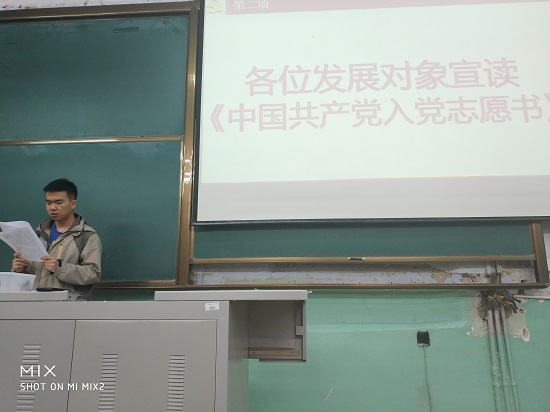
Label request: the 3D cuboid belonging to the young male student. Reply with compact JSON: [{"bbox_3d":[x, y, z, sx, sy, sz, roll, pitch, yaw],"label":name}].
[{"bbox_3d":[-1.150,0.667,2.606,0.540,1.720,0.460,-3,-15,13],"label":"young male student"}]

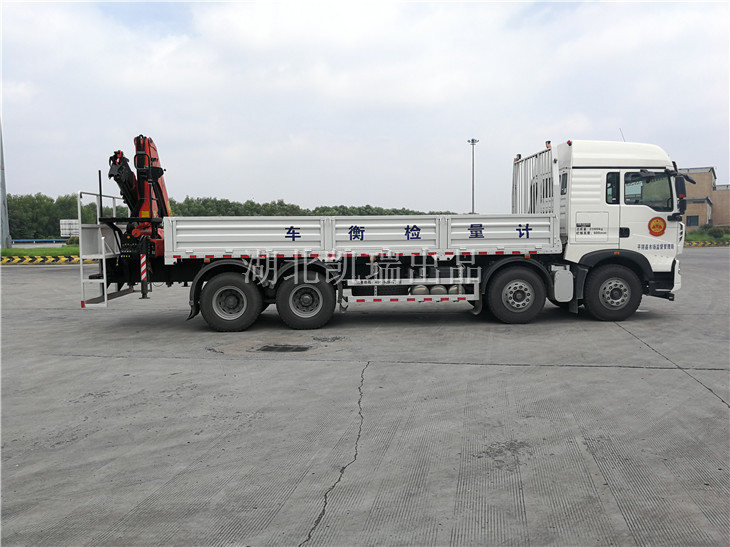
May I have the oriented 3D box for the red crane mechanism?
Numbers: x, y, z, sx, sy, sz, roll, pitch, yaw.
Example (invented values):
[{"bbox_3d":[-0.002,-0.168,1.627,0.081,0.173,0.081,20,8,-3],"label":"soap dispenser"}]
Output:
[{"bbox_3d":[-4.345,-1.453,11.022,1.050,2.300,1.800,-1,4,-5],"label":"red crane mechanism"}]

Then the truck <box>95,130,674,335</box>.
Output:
[{"bbox_3d":[0.451,-0.926,11.484,11.180,3.650,2.580,-1,5,-1],"label":"truck"}]

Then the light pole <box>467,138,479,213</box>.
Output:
[{"bbox_3d":[21.409,-16.513,112.627,2.300,20.000,2.300,-1,4,-5],"label":"light pole"}]

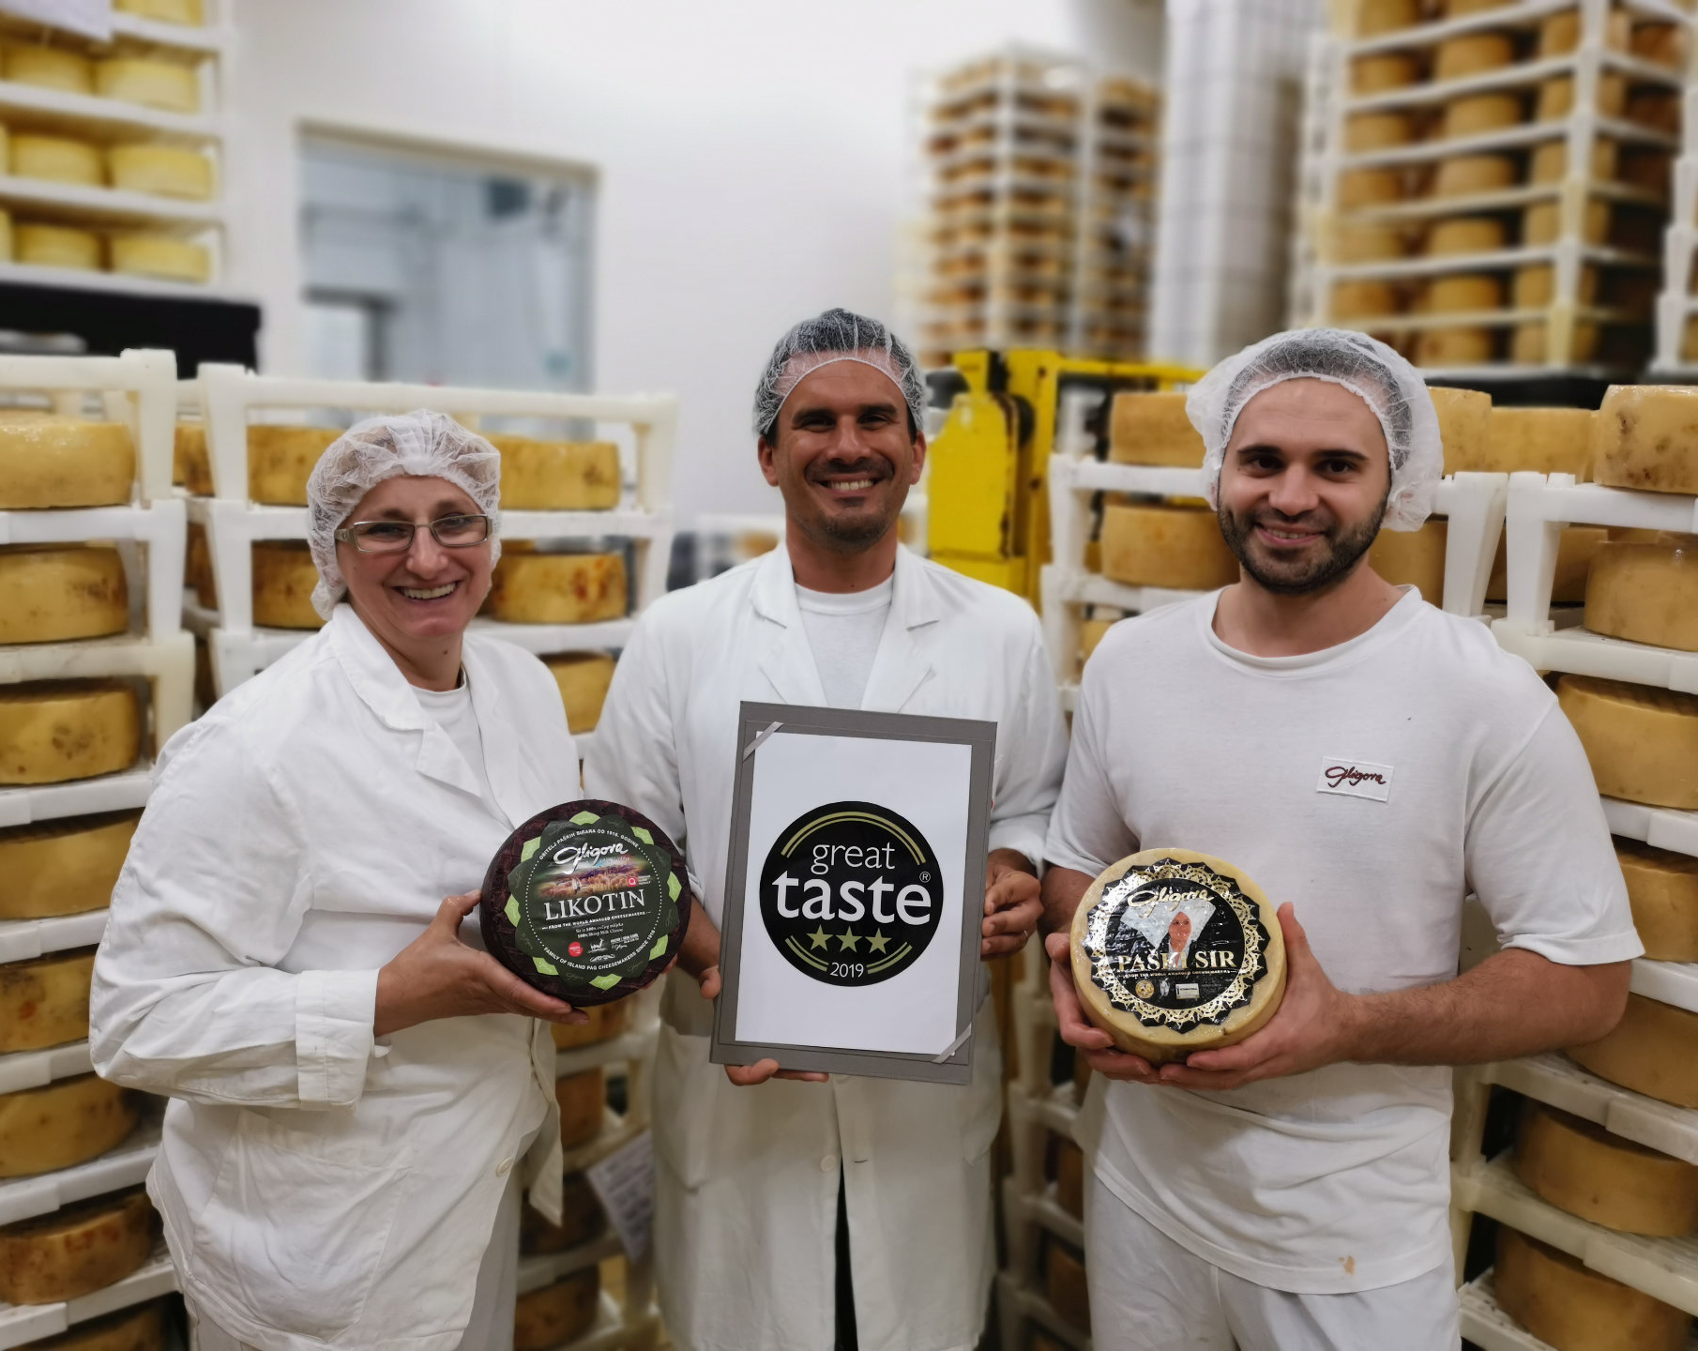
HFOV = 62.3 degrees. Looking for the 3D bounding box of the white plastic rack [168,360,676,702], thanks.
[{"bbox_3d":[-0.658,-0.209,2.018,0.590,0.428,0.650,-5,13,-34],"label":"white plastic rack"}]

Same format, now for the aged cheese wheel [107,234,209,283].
[{"bbox_3d":[-1.325,-0.790,2.700,0.174,0.089,0.174,-3,12,-25],"label":"aged cheese wheel"}]

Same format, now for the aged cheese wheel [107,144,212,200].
[{"bbox_3d":[-1.307,-0.944,2.672,0.174,0.089,0.174,-3,12,-25],"label":"aged cheese wheel"}]

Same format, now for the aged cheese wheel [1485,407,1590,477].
[{"bbox_3d":[0.795,-0.276,1.713,0.182,0.091,0.182,7,11,24],"label":"aged cheese wheel"}]

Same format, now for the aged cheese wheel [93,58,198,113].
[{"bbox_3d":[-1.333,-1.127,2.664,0.176,0.077,0.176,2,10,0],"label":"aged cheese wheel"}]

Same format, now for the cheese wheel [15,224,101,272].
[{"bbox_3d":[-1.498,-0.790,2.651,0.174,0.089,0.174,-4,12,-29],"label":"cheese wheel"}]

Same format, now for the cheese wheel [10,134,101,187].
[{"bbox_3d":[-1.483,-0.944,2.622,0.174,0.089,0.174,-4,12,-28],"label":"cheese wheel"}]

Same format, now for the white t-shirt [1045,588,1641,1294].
[{"bbox_3d":[0.450,0.230,1.360,0.550,0.670,0.300,8,11,28],"label":"white t-shirt"}]

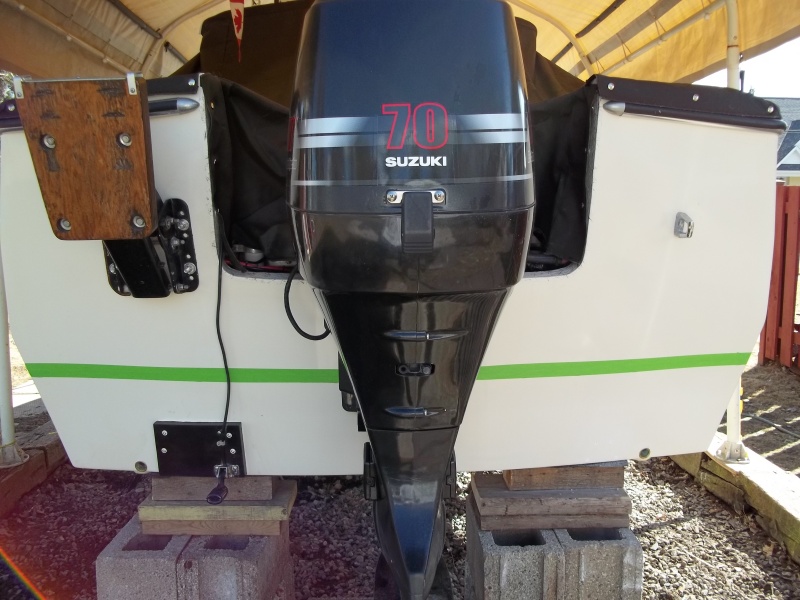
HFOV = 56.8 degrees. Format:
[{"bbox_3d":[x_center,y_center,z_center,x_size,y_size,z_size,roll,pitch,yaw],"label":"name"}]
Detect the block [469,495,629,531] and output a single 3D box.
[{"bbox_3d":[0.406,0.582,2.076,0.391,0.038,0.235,-1,4,-2],"label":"block"}]

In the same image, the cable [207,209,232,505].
[{"bbox_3d":[-0.458,0.141,1.875,0.055,0.760,0.060,2,11,0],"label":"cable"}]

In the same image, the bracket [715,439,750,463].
[{"bbox_3d":[1.387,0.627,3.080,0.105,0.082,0.105,-1,4,0],"label":"bracket"}]

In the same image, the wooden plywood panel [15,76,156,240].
[{"bbox_3d":[-0.649,-0.295,1.551,0.250,0.330,0.045,-1,18,0],"label":"wooden plywood panel"}]

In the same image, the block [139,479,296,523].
[{"bbox_3d":[-0.495,0.559,2.081,0.395,0.038,0.235,-1,4,0],"label":"block"}]

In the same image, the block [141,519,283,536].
[{"bbox_3d":[-0.501,0.598,2.081,0.367,0.038,0.235,-1,4,0],"label":"block"}]

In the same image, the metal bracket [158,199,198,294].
[{"bbox_3d":[-0.533,-0.126,1.786,0.050,0.228,0.075,1,17,7],"label":"metal bracket"}]

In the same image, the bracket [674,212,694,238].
[{"bbox_3d":[0.699,-0.181,1.816,0.038,0.058,0.030,-4,17,-8],"label":"bracket"}]

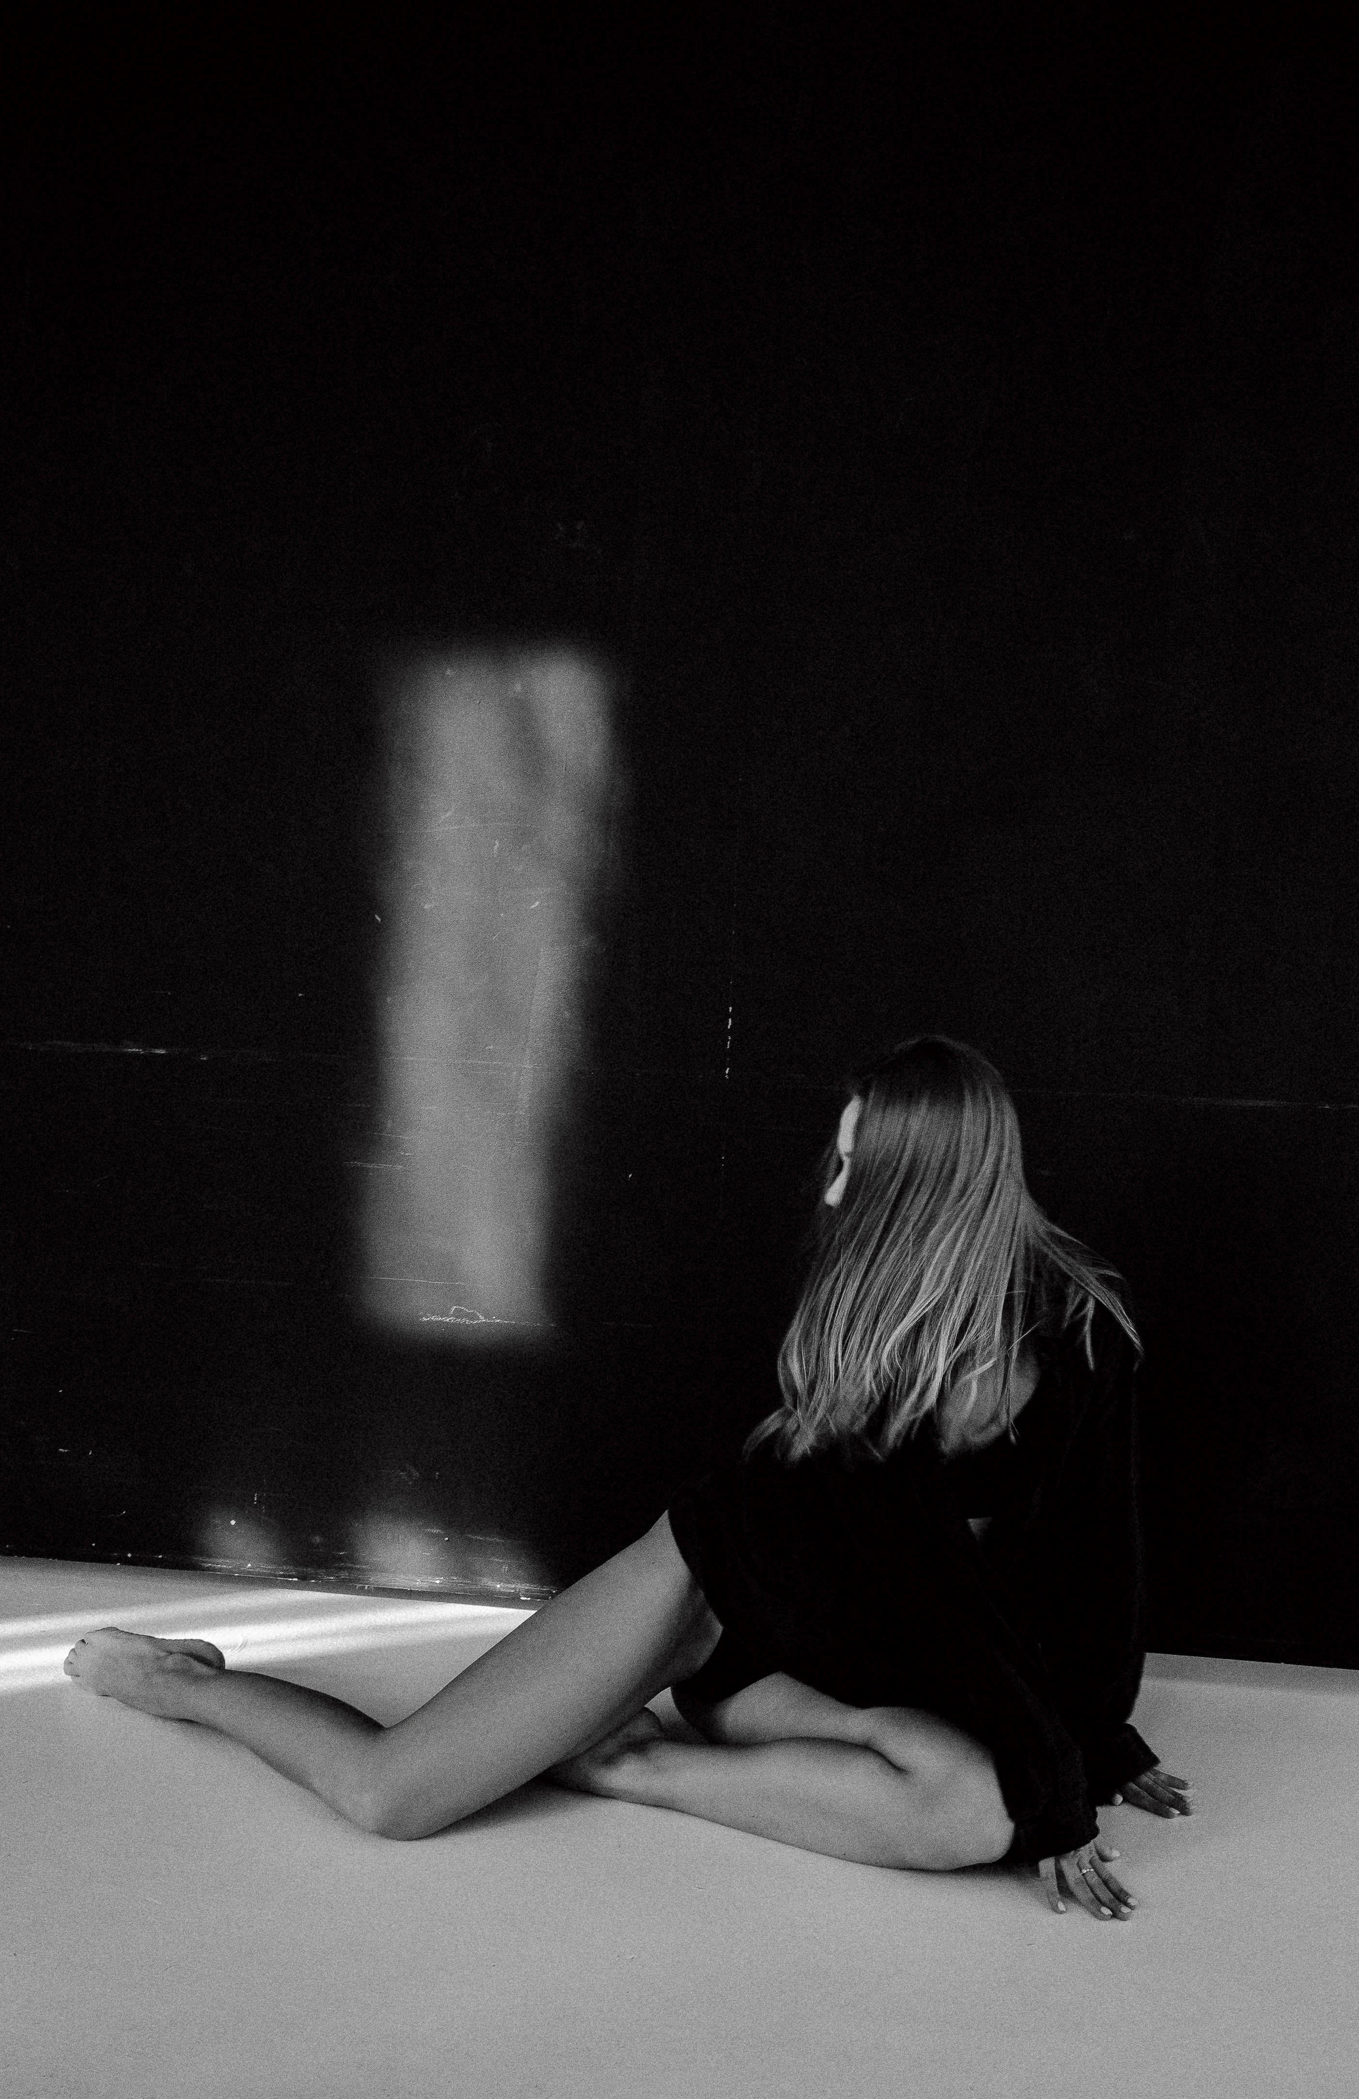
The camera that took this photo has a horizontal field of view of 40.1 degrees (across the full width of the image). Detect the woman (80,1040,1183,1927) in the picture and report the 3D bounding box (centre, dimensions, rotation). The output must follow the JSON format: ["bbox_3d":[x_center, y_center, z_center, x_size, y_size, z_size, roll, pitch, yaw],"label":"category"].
[{"bbox_3d":[-0.050,0.380,1.970,1.193,0.810,0.697,2,1,-12],"label":"woman"}]

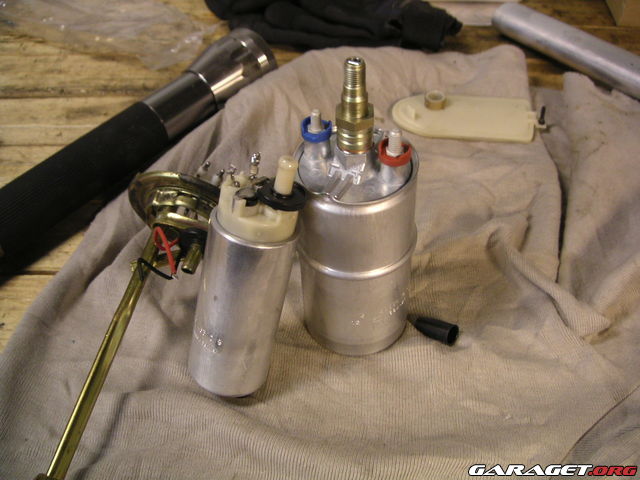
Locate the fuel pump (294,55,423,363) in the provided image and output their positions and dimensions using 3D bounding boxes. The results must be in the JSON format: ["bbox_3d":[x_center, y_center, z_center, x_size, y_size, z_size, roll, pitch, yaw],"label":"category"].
[{"bbox_3d":[0.018,-0.016,0.355,0.063,0.168,0.063,-3,44,0],"label":"fuel pump"}]

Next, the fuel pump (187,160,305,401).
[{"bbox_3d":[-0.036,0.017,0.347,0.044,0.128,0.044,14,27,0],"label":"fuel pump"}]

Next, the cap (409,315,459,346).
[{"bbox_3d":[0.064,0.049,0.398,0.028,0.013,0.013,22,49,30],"label":"cap"}]

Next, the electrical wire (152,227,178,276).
[{"bbox_3d":[-0.094,0.006,0.424,0.015,0.026,0.018,-3,44,0],"label":"electrical wire"}]

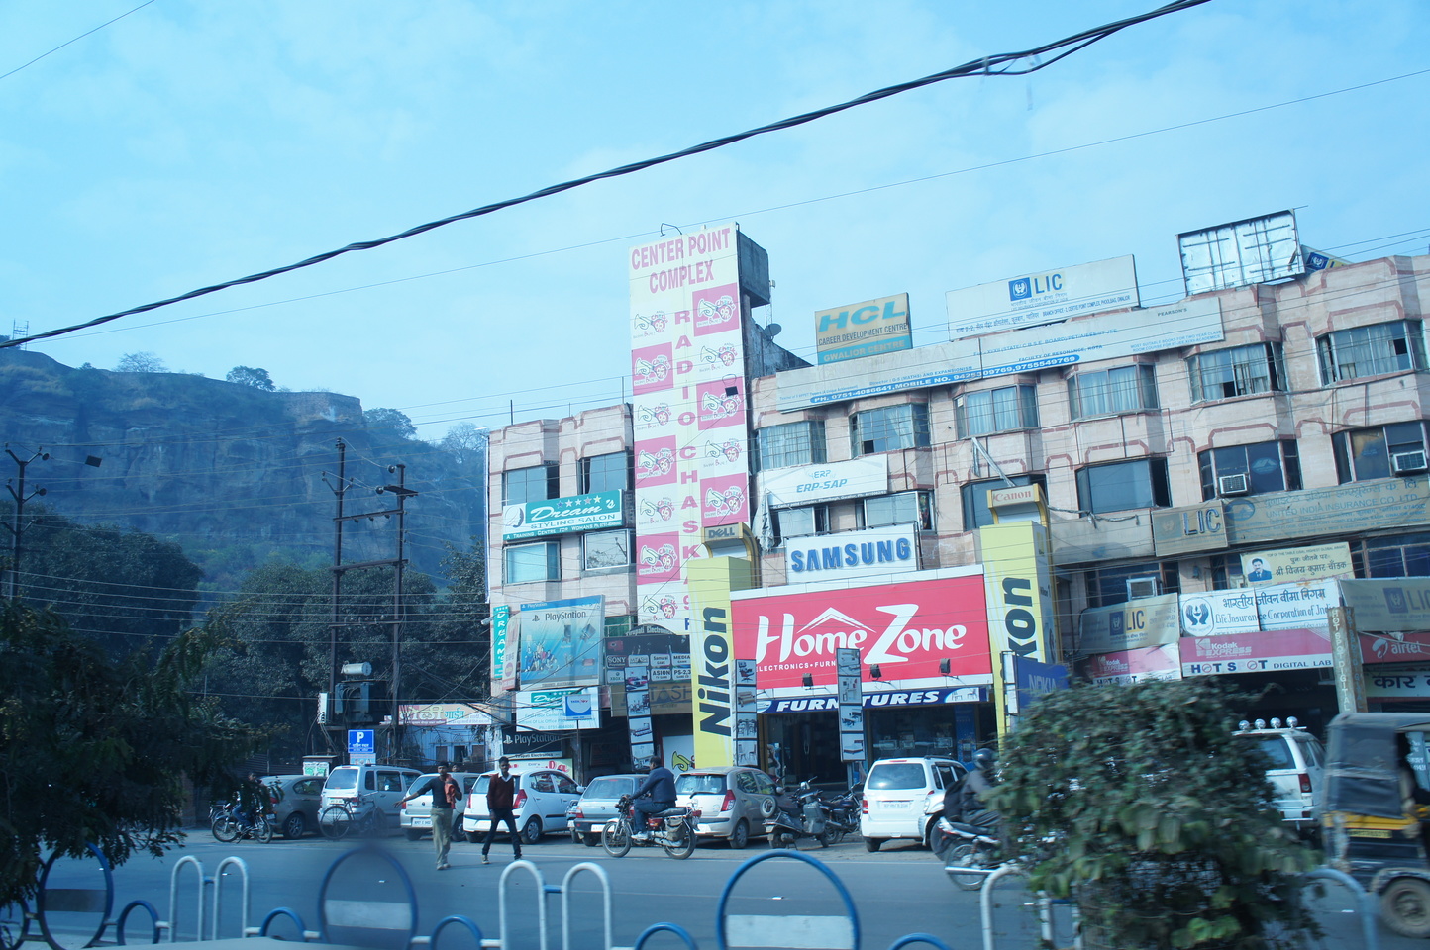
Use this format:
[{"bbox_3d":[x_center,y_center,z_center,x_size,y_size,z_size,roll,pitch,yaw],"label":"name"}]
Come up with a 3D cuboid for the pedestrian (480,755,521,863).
[{"bbox_3d":[-3.653,5.731,20.399,0.660,1.740,0.500,3,-14,-19],"label":"pedestrian"}]

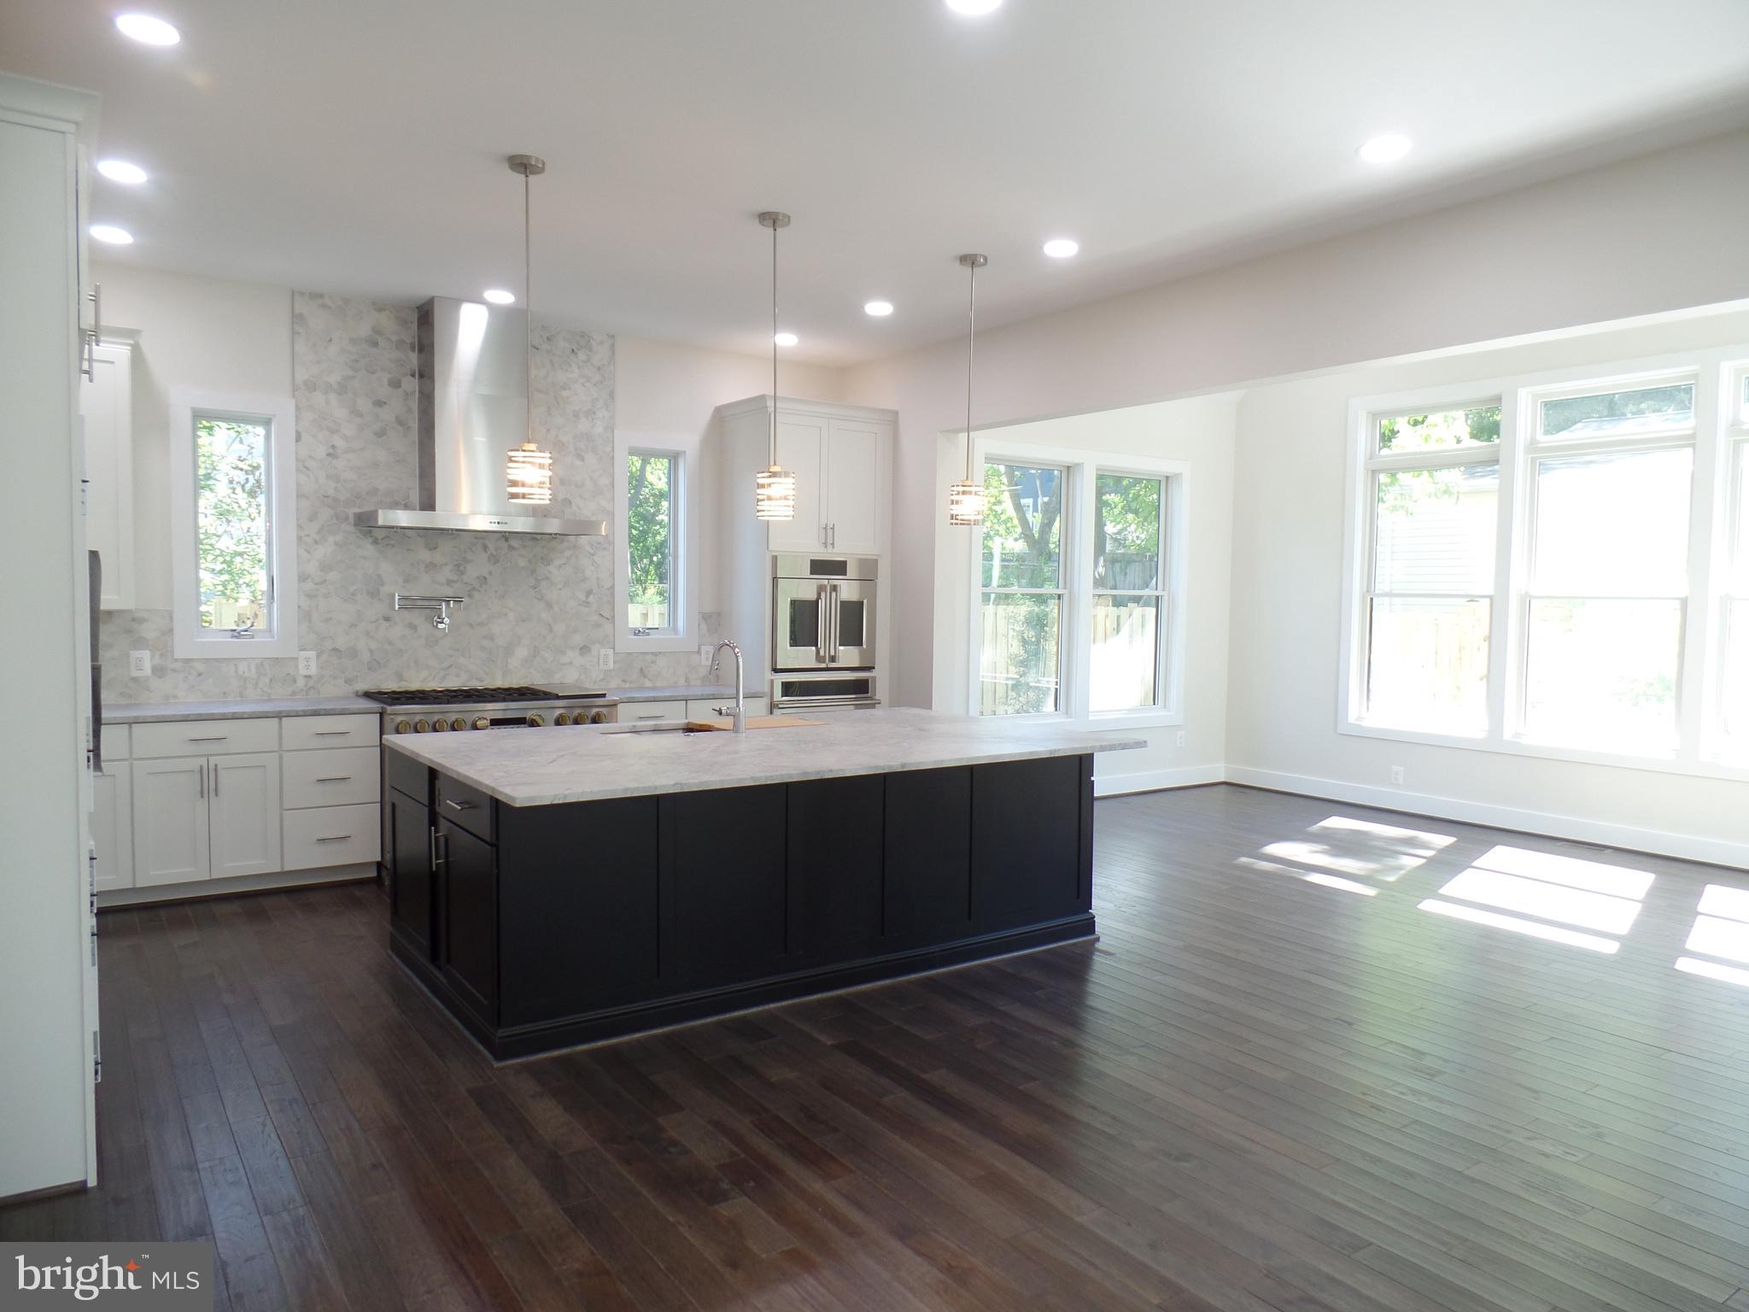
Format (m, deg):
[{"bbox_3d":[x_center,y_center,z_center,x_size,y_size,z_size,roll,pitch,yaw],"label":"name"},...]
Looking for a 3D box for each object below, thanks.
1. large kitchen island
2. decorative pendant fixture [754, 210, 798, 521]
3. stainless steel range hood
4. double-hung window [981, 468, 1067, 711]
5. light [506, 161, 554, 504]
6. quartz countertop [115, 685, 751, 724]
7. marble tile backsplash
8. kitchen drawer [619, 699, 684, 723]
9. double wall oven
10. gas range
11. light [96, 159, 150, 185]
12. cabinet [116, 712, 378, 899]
[{"bbox_3d":[-0.432,0.792,4.808,2.660,0.908,1.753,-1,3,-35],"label":"large kitchen island"},{"bbox_3d":[-0.411,-1.200,4.854,0.165,1.250,0.165,1,3,0],"label":"decorative pendant fixture"},{"bbox_3d":[-2.197,-1.320,6.506,1.218,1.256,0.591,-1,3,-35],"label":"stainless steel range hood"},{"bbox_3d":[1.048,-0.466,8.347,0.900,1.875,0.100,-1,4,-35],"label":"double-hung window"},{"bbox_3d":[-1.277,-1.186,4.295,0.167,1.247,0.167,-1,4,-35],"label":"light"},{"bbox_3d":[-2.400,0.253,6.419,3.760,0.034,0.648,-1,3,-35],"label":"quartz countertop"},{"bbox_3d":[-2.508,-0.859,6.562,3.640,2.161,0.025,-1,4,-35],"label":"marble tile backsplash"},{"bbox_3d":[-1.446,0.334,7.022,0.443,0.165,0.510,-1,3,-35],"label":"kitchen drawer"},{"bbox_3d":[-0.455,0.010,7.708,0.766,1.310,0.600,-1,3,-35],"label":"double wall oven"},{"bbox_3d":[-2.146,0.662,6.479,1.235,0.920,0.715,-1,4,-35],"label":"gas range"},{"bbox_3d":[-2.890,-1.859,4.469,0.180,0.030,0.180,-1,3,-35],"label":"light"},{"bbox_3d":[-3.178,0.722,5.922,1.119,0.875,0.622,-1,3,-35],"label":"cabinet"}]

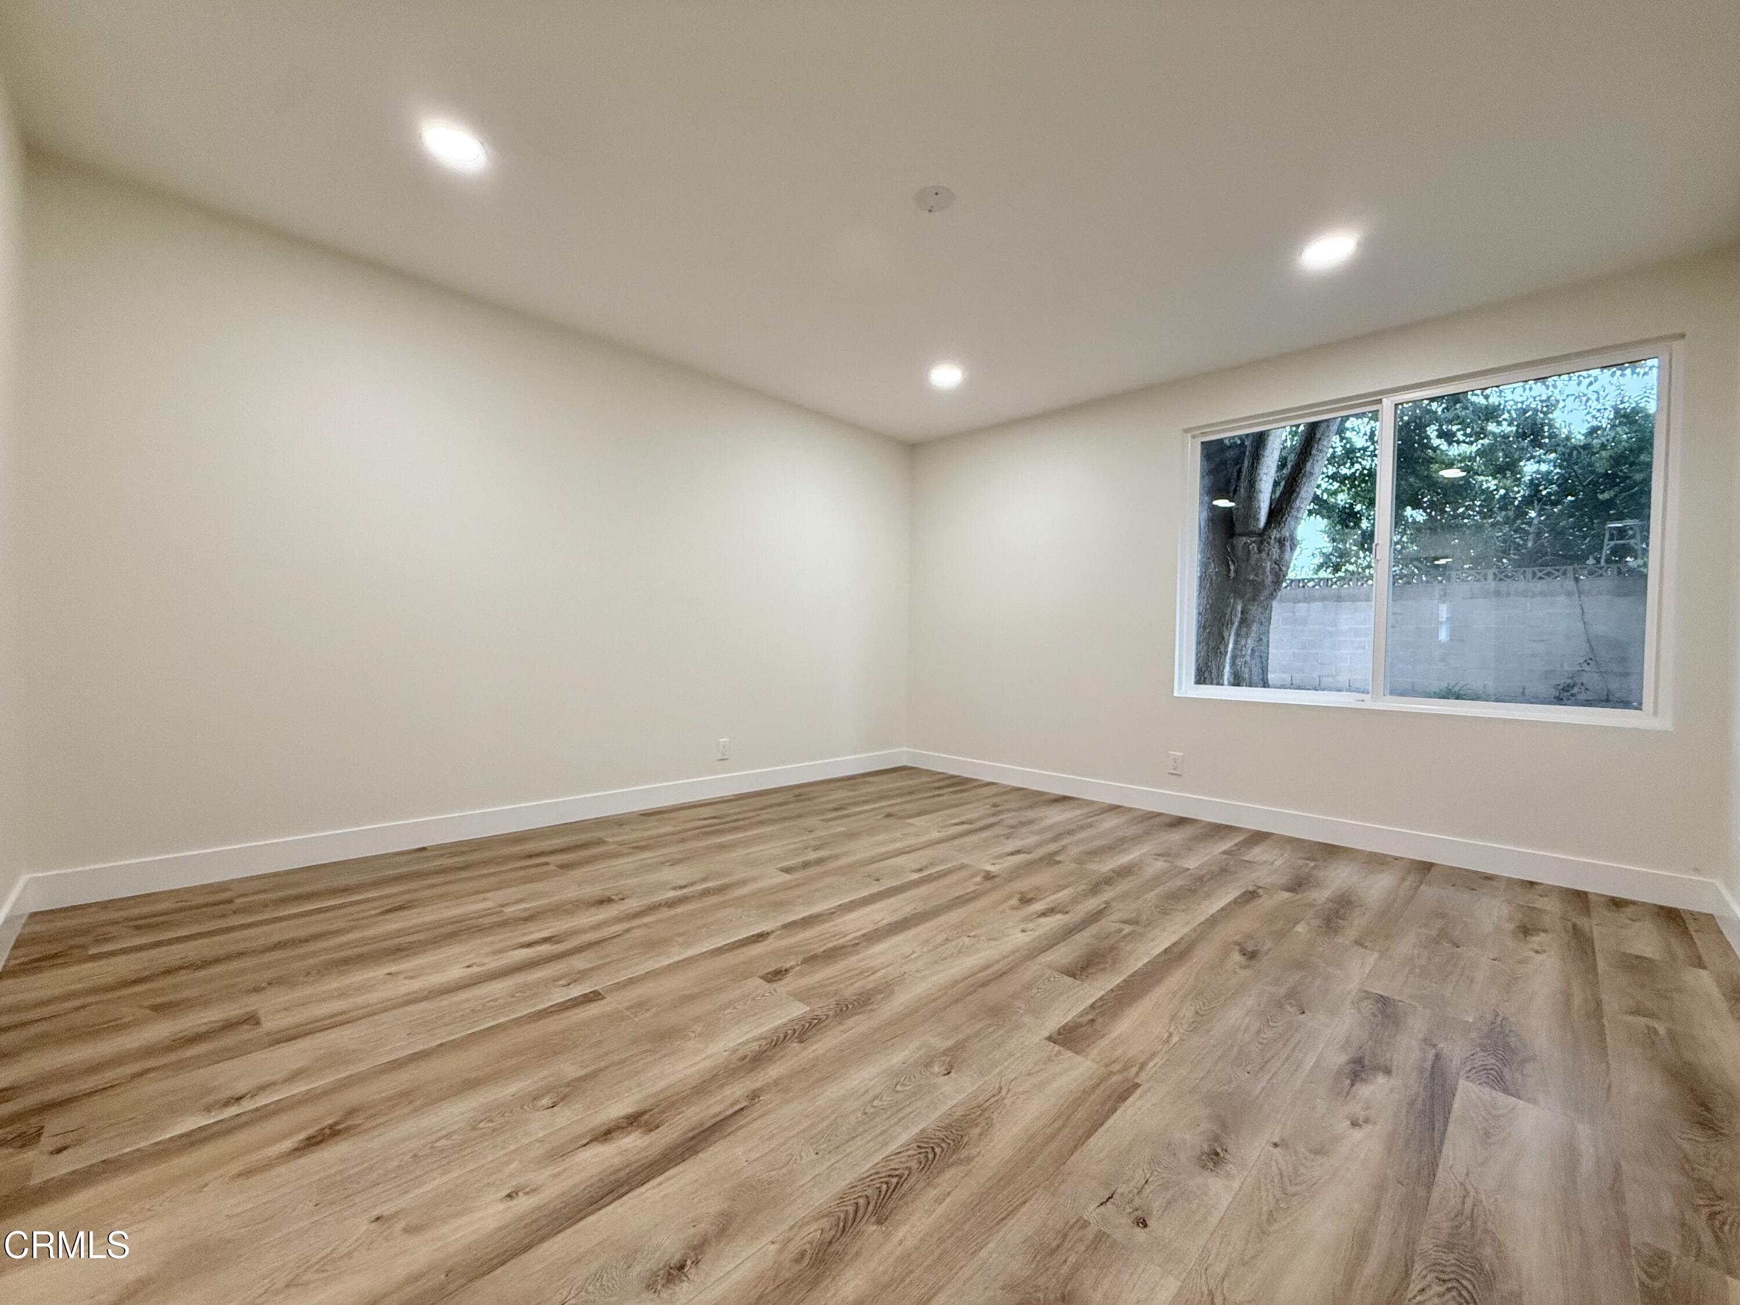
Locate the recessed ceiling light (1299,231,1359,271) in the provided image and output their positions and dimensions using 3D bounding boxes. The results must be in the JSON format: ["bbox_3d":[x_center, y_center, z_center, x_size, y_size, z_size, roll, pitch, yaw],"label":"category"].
[{"bbox_3d":[1.700,-1.473,2.605,0.182,0.025,0.182,2,1,44],"label":"recessed ceiling light"}]

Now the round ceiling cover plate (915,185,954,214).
[{"bbox_3d":[0.216,-1.516,2.355,0.138,0.010,0.138,1,1,0],"label":"round ceiling cover plate"}]

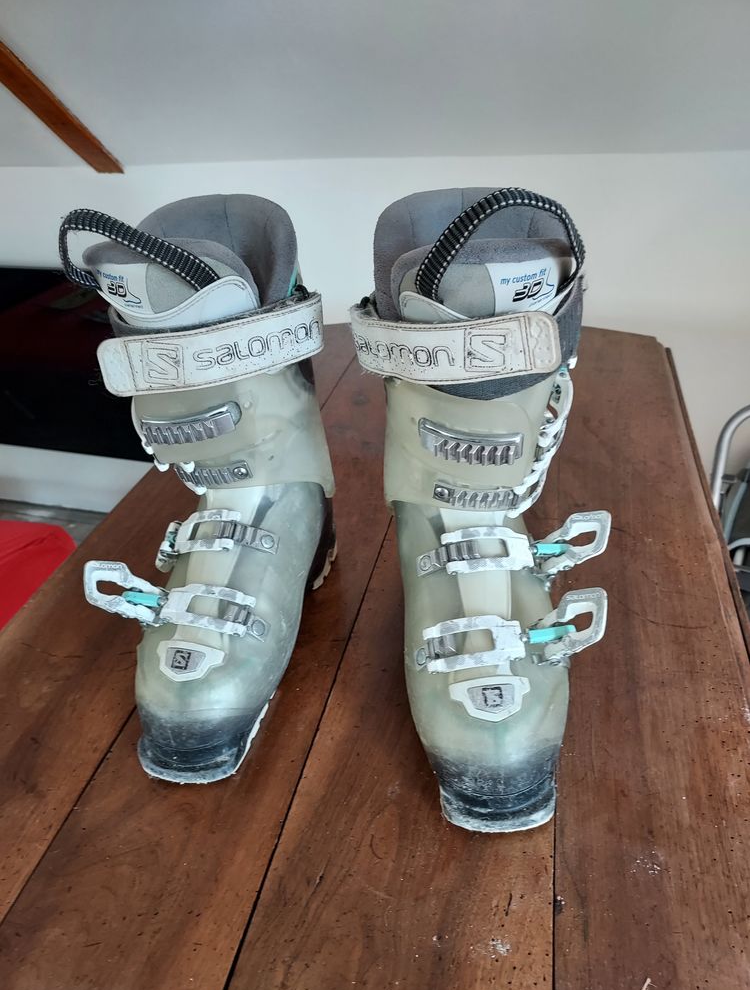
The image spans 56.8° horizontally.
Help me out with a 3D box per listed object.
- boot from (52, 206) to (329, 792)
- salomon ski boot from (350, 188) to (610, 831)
[{"bbox_3d":[-0.114,-0.024,0.490,0.160,0.320,0.290,3,34,10],"label":"boot"},{"bbox_3d":[0.069,-0.013,0.452,0.157,0.325,0.290,-3,33,1],"label":"salomon ski boot"}]

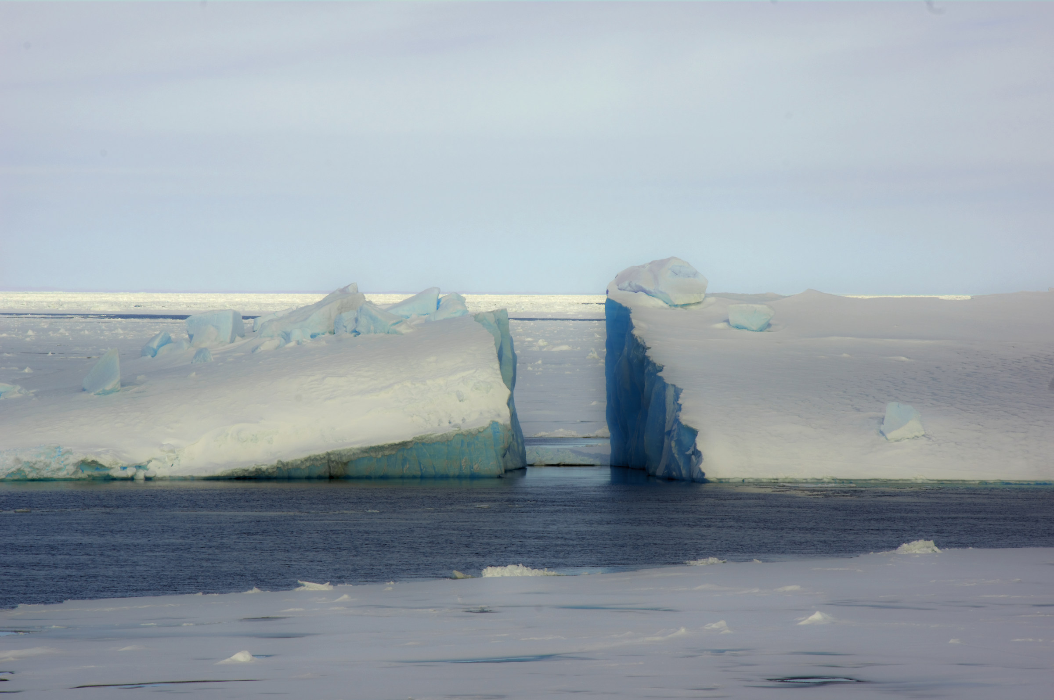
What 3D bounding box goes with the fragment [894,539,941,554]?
[{"bbox_3d":[22.502,11.344,430.000,2.700,0.820,1.700,0,1,0],"label":"fragment"}]

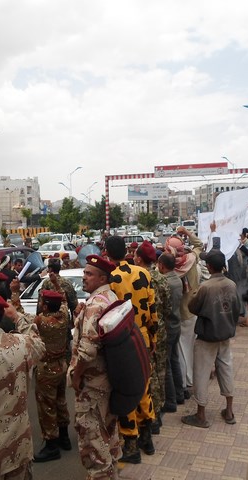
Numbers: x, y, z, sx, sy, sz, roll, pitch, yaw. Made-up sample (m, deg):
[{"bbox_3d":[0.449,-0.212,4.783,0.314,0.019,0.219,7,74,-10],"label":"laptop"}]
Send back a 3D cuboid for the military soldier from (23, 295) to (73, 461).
[{"bbox_3d":[-0.678,1.284,4.380,0.520,1.650,0.420,-2,2,-30],"label":"military soldier"}]

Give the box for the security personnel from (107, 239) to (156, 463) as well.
[{"bbox_3d":[0.069,0.892,3.750,0.520,1.800,0.380,-2,2,-27],"label":"security personnel"}]

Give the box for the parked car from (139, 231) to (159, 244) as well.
[{"bbox_3d":[2.067,0.126,39.000,1.750,1.600,4.400,-2,2,-14],"label":"parked car"}]

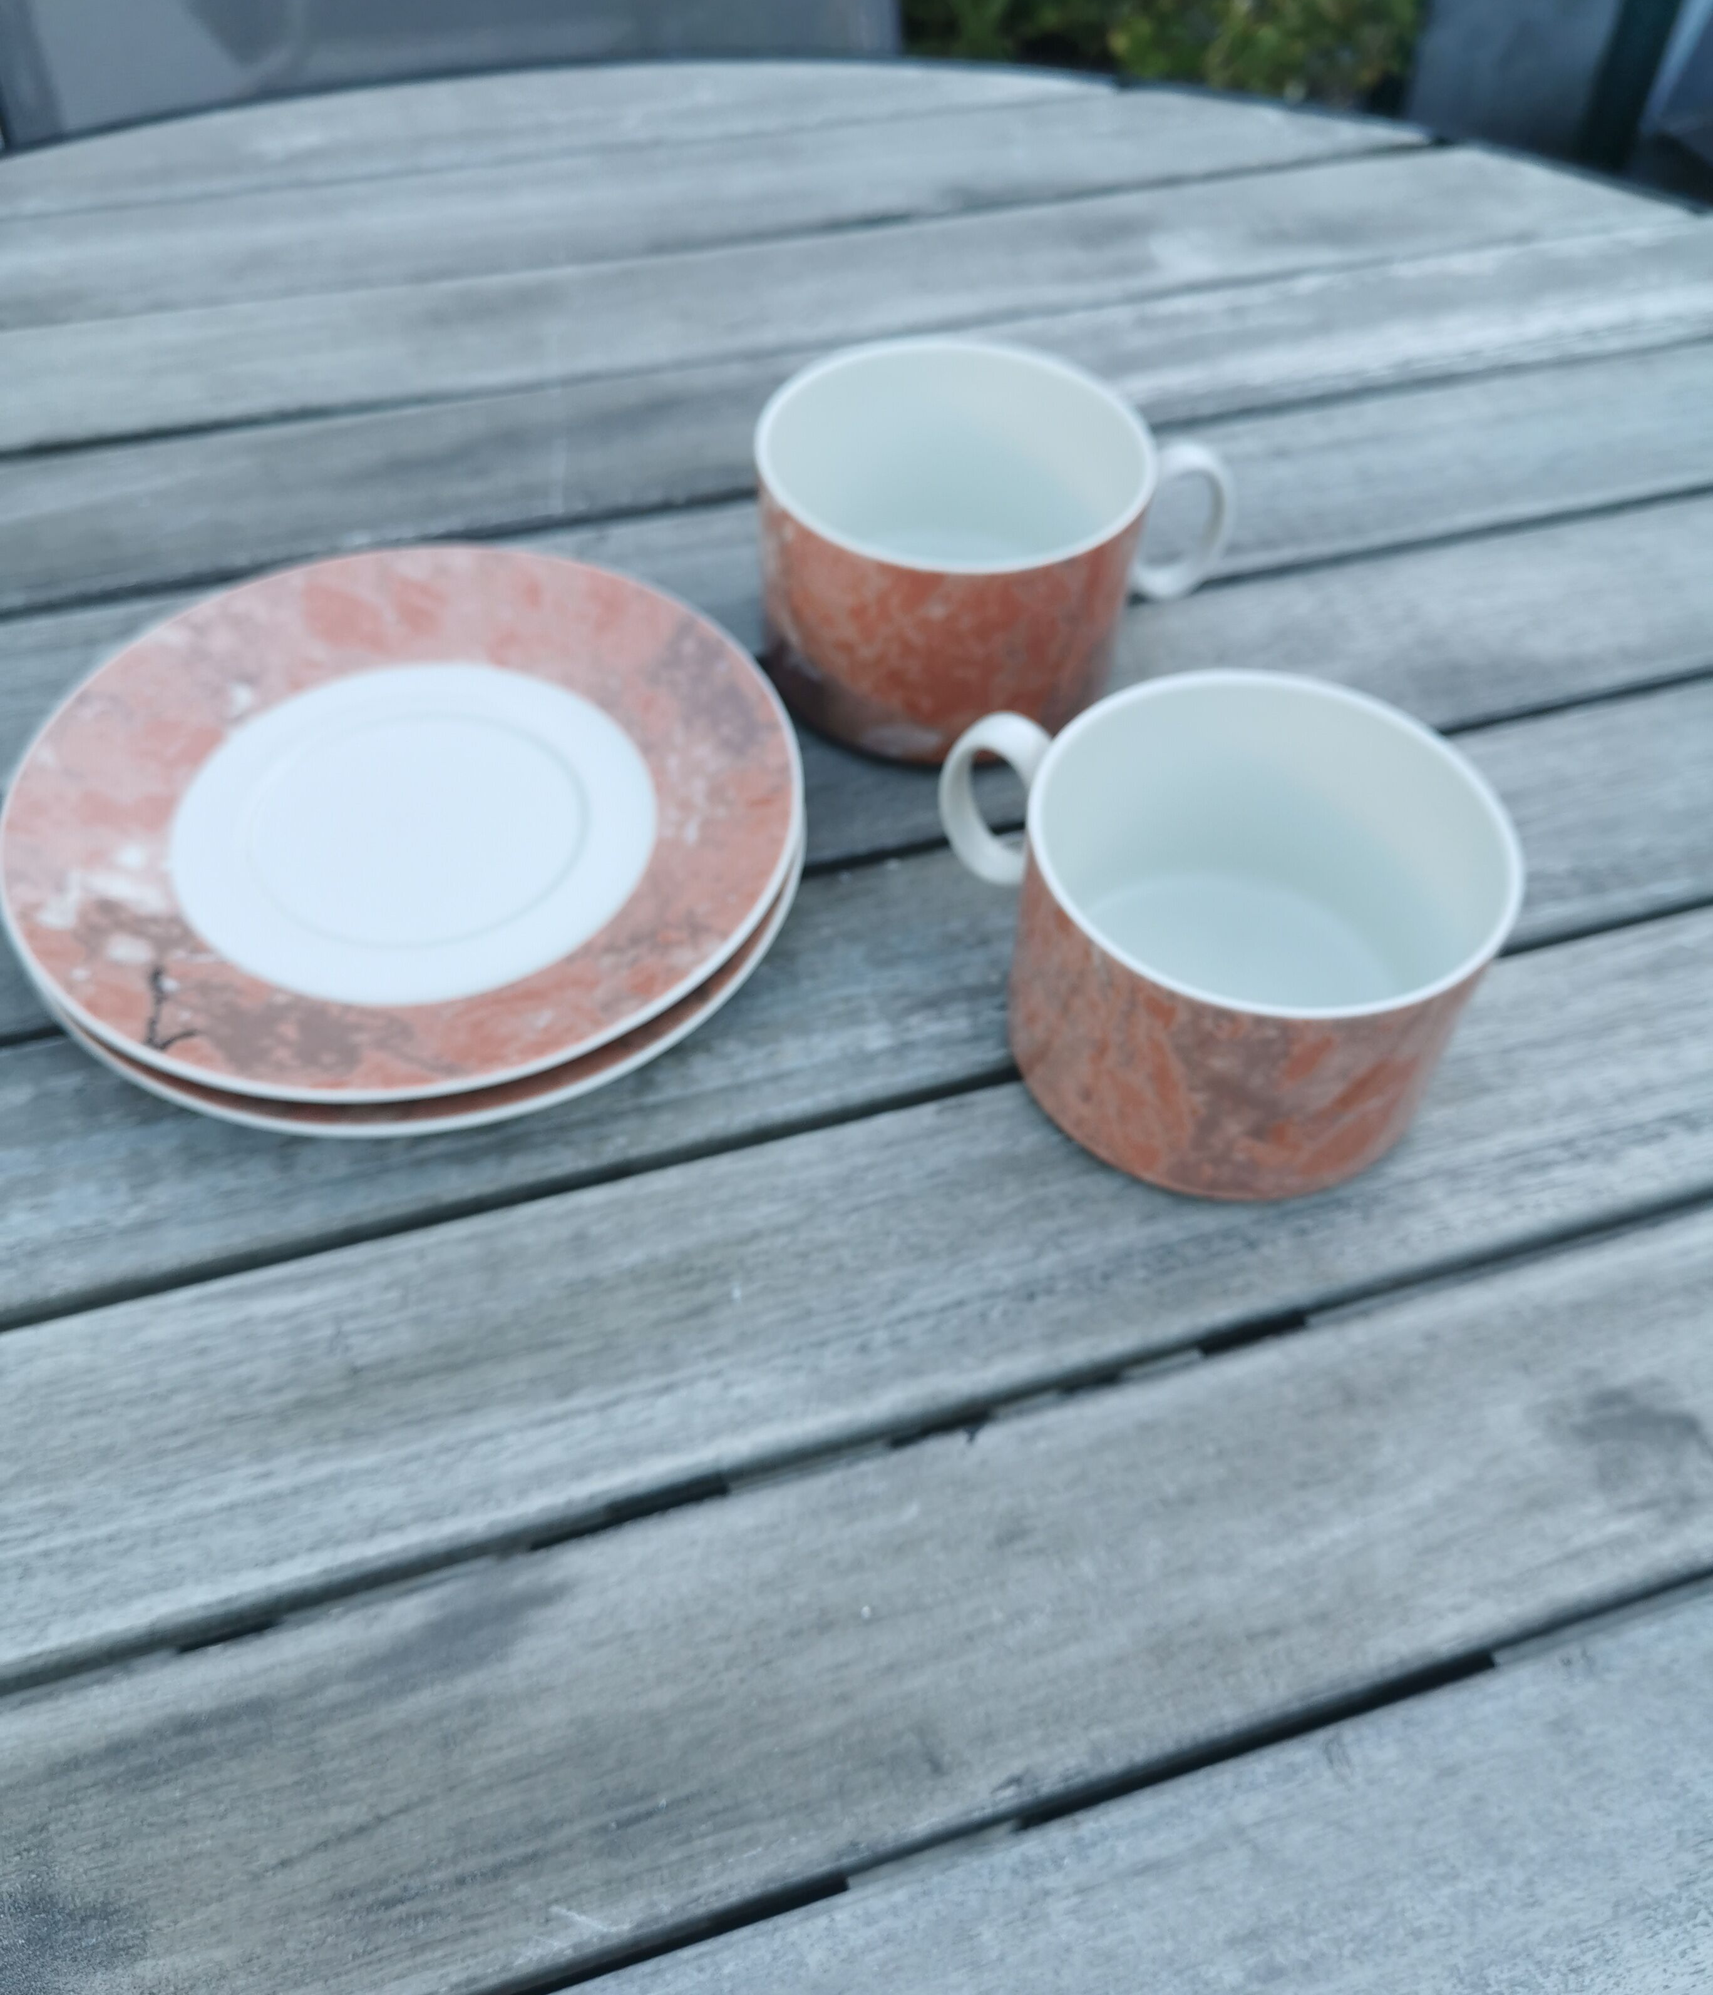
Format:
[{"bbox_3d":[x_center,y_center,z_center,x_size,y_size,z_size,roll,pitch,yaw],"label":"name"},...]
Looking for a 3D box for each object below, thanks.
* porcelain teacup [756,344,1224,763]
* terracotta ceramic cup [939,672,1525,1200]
[{"bbox_3d":[0.030,-0.098,0.396,0.104,0.056,0.084,-2,51,-4],"label":"porcelain teacup"},{"bbox_3d":[0.062,-0.015,0.330,0.104,0.056,0.084,27,55,18],"label":"terracotta ceramic cup"}]

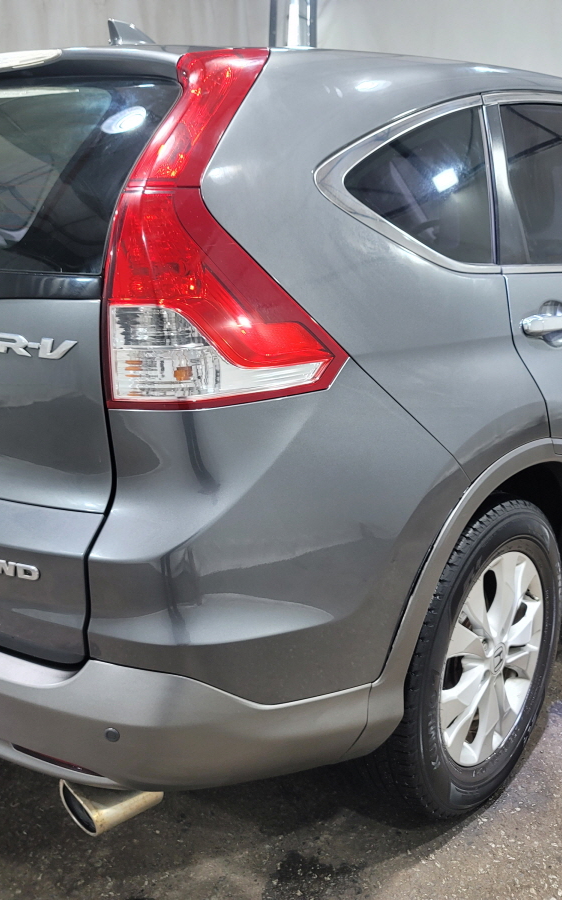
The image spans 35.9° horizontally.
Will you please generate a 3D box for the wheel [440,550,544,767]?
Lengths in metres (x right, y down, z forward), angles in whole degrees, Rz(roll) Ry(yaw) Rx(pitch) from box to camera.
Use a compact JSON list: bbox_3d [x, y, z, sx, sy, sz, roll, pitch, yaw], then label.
[{"bbox_3d":[0.404,0.433,1.907,0.170,0.462,0.462,14,21,39],"label":"wheel"}]

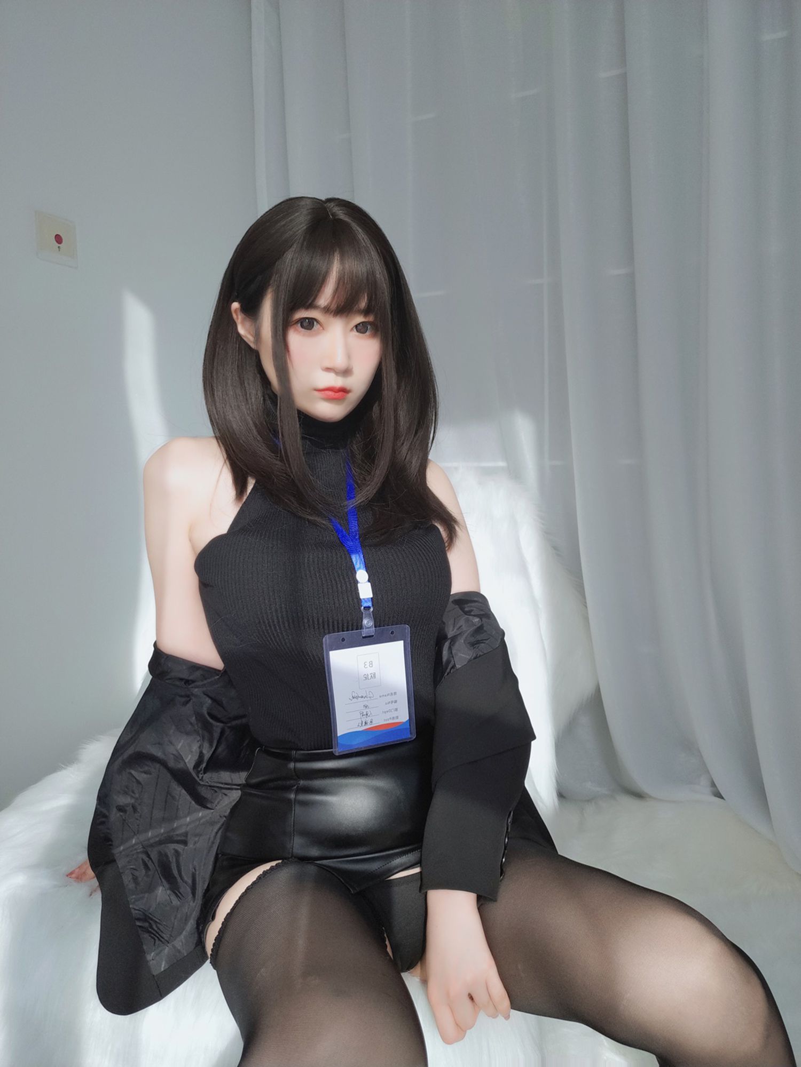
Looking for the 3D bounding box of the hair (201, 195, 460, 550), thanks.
[{"bbox_3d":[-0.082,-0.181,0.880,0.265,0.390,0.245,-4,7,-24],"label":"hair"}]

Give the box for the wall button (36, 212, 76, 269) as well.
[{"bbox_3d":[-0.640,-0.548,1.438,0.012,0.086,0.086,2,7,27],"label":"wall button"}]

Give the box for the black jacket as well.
[{"bbox_3d":[-0.097,0.277,0.920,0.550,0.420,0.360,-3,7,-16],"label":"black jacket"}]

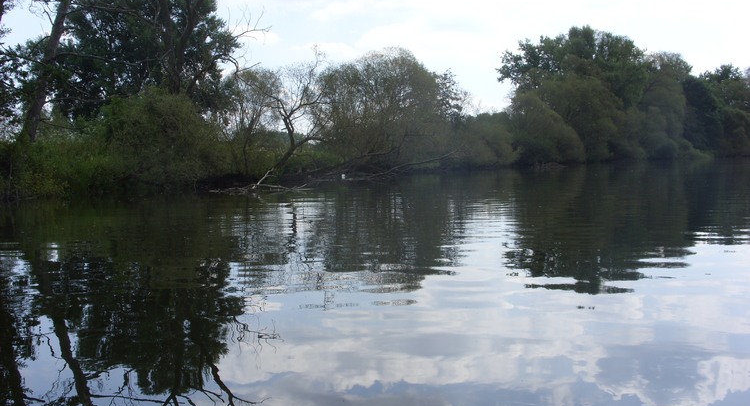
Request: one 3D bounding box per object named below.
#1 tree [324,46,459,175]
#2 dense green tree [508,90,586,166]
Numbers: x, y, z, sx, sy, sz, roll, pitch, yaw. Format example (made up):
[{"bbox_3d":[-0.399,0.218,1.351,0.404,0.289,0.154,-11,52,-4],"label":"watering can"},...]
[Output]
[{"bbox_3d":[0.699,-5.114,46.000,7.260,6.900,7.000,-1,3,1],"label":"tree"},{"bbox_3d":[16.252,-7.155,78.000,6.990,6.870,7.000,0,3,12],"label":"dense green tree"}]

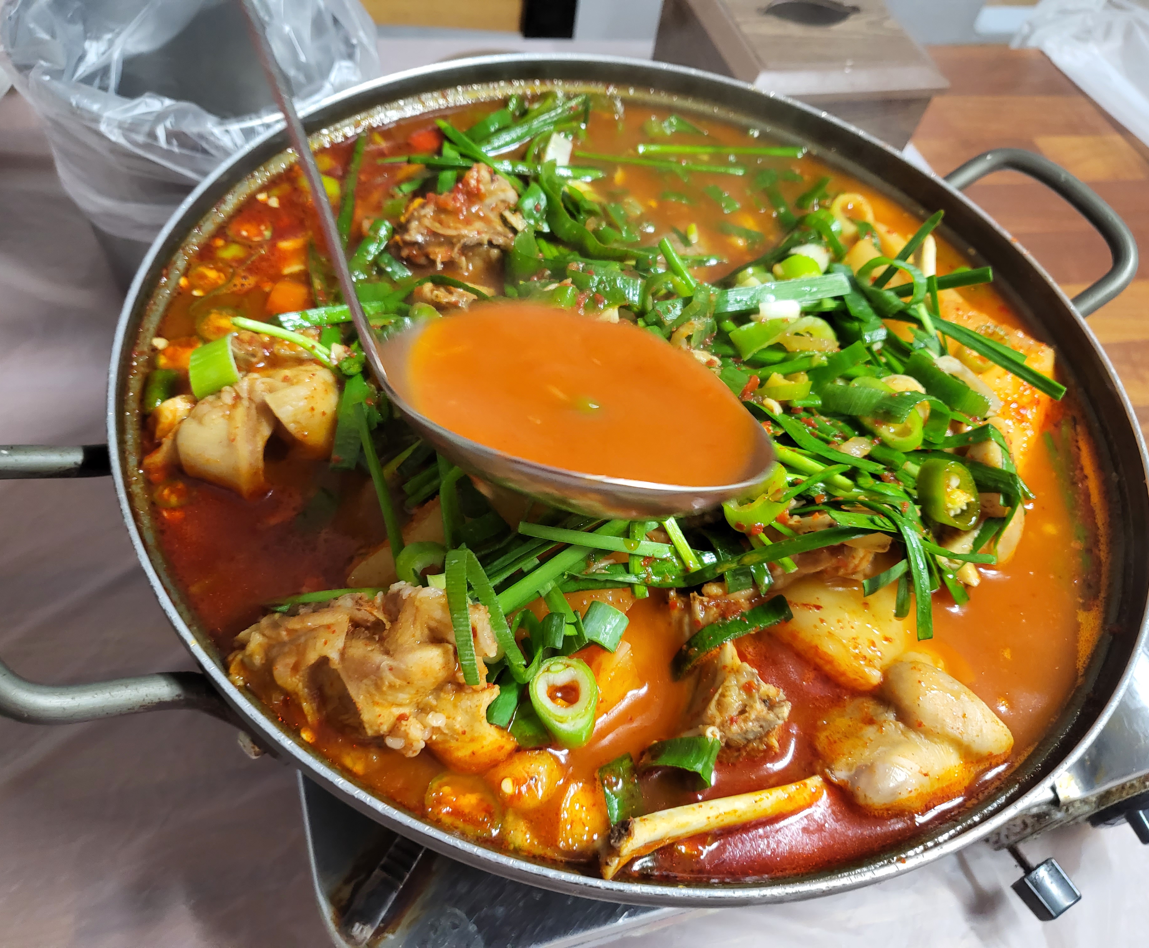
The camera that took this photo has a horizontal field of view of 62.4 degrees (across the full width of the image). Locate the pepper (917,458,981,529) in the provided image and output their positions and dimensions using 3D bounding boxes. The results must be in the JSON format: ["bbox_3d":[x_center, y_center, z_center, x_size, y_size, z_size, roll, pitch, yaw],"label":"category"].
[{"bbox_3d":[0.114,0.006,0.289,0.018,0.011,0.021,-8,82,-39],"label":"pepper"}]

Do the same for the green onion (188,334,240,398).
[{"bbox_3d":[-0.110,-0.033,0.290,0.013,0.014,0.014,-20,59,-3],"label":"green onion"}]

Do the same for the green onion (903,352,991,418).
[{"bbox_3d":[0.145,-0.033,0.369,0.033,0.007,0.013,35,71,8],"label":"green onion"}]

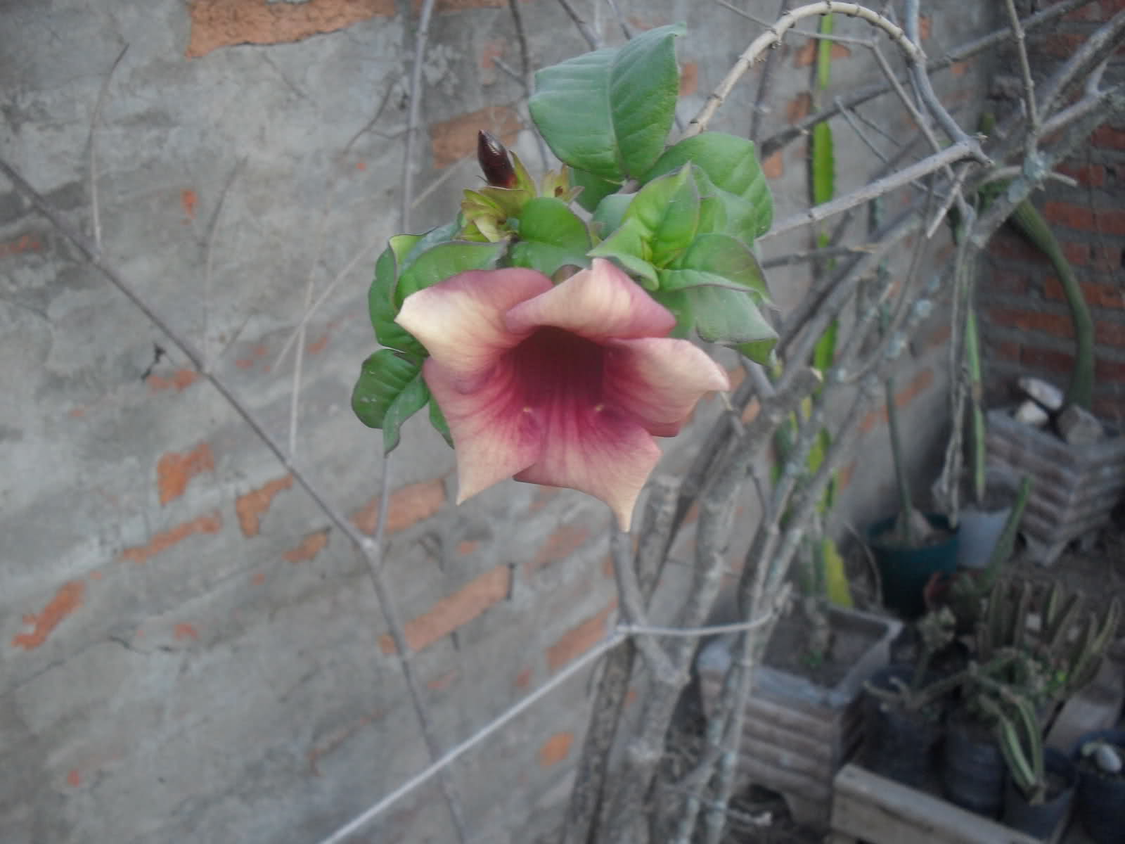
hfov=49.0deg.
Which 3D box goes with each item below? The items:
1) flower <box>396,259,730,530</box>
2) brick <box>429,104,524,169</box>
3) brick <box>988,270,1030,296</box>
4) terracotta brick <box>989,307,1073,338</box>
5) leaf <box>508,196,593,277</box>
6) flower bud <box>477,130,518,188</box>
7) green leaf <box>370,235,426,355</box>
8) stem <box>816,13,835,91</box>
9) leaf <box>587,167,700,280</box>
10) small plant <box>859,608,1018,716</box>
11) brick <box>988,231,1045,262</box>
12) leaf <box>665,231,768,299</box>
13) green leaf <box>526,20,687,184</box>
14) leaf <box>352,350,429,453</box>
[{"bbox_3d":[0.000,-0.010,0.345,0.089,0.077,0.060,-5,23,0],"label":"flower"},{"bbox_3d":[-0.143,-0.355,1.516,0.110,0.057,0.170,17,31,41],"label":"brick"},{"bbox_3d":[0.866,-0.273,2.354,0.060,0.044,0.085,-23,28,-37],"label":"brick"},{"bbox_3d":[0.980,-0.216,2.511,0.200,0.050,0.110,17,31,41],"label":"terracotta brick"},{"bbox_3d":[-0.004,-0.054,0.360,0.025,0.024,0.024,-5,23,0],"label":"leaf"},{"bbox_3d":[-0.020,-0.082,0.385,0.009,0.018,0.009,-25,15,2],"label":"flower bud"},{"bbox_3d":[-0.048,-0.036,0.360,0.019,0.036,0.022,-5,23,0],"label":"green leaf"},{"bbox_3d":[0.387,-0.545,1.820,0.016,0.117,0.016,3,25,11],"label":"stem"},{"bbox_3d":[0.025,-0.061,0.375,0.033,0.031,0.026,-3,22,4],"label":"leaf"},{"bbox_3d":[0.466,0.296,1.530,0.180,0.095,0.130,2,23,17],"label":"small plant"},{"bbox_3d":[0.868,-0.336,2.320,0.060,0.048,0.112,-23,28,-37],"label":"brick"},{"bbox_3d":[0.043,-0.043,0.345,0.030,0.019,0.026,-5,23,0],"label":"leaf"},{"bbox_3d":[0.014,-0.101,0.390,0.047,0.046,0.030,-4,22,3],"label":"green leaf"},{"bbox_3d":[-0.054,-0.006,0.385,0.022,0.029,0.018,-8,22,-8],"label":"leaf"}]

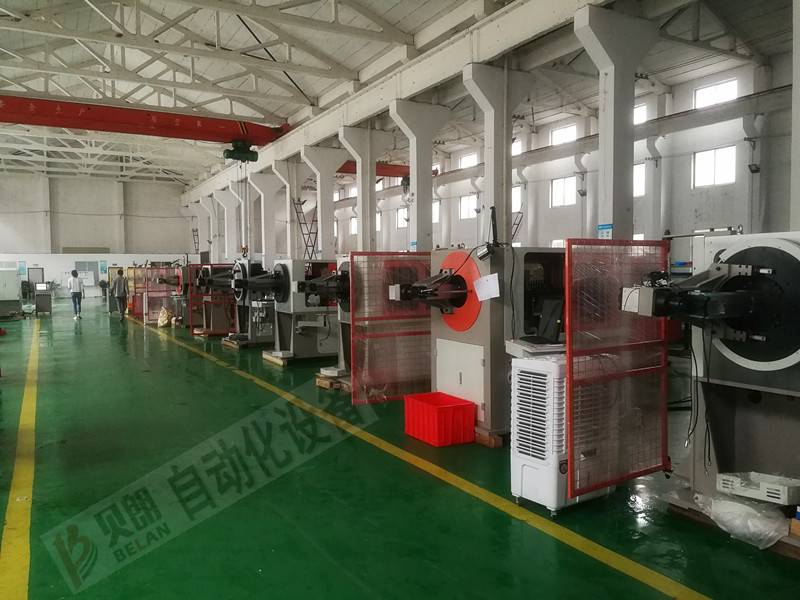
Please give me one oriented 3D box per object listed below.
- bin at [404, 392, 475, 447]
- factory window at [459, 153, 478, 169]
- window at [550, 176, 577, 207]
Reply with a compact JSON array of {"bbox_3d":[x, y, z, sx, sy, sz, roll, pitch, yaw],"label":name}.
[{"bbox_3d":[0.379,1.149,6.052,0.420,0.372,0.604,-2,3,-29],"label":"bin"},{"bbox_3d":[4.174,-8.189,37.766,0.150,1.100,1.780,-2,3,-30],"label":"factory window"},{"bbox_3d":[8.157,-5.360,31.000,0.150,1.420,1.780,-2,3,-30],"label":"window"}]

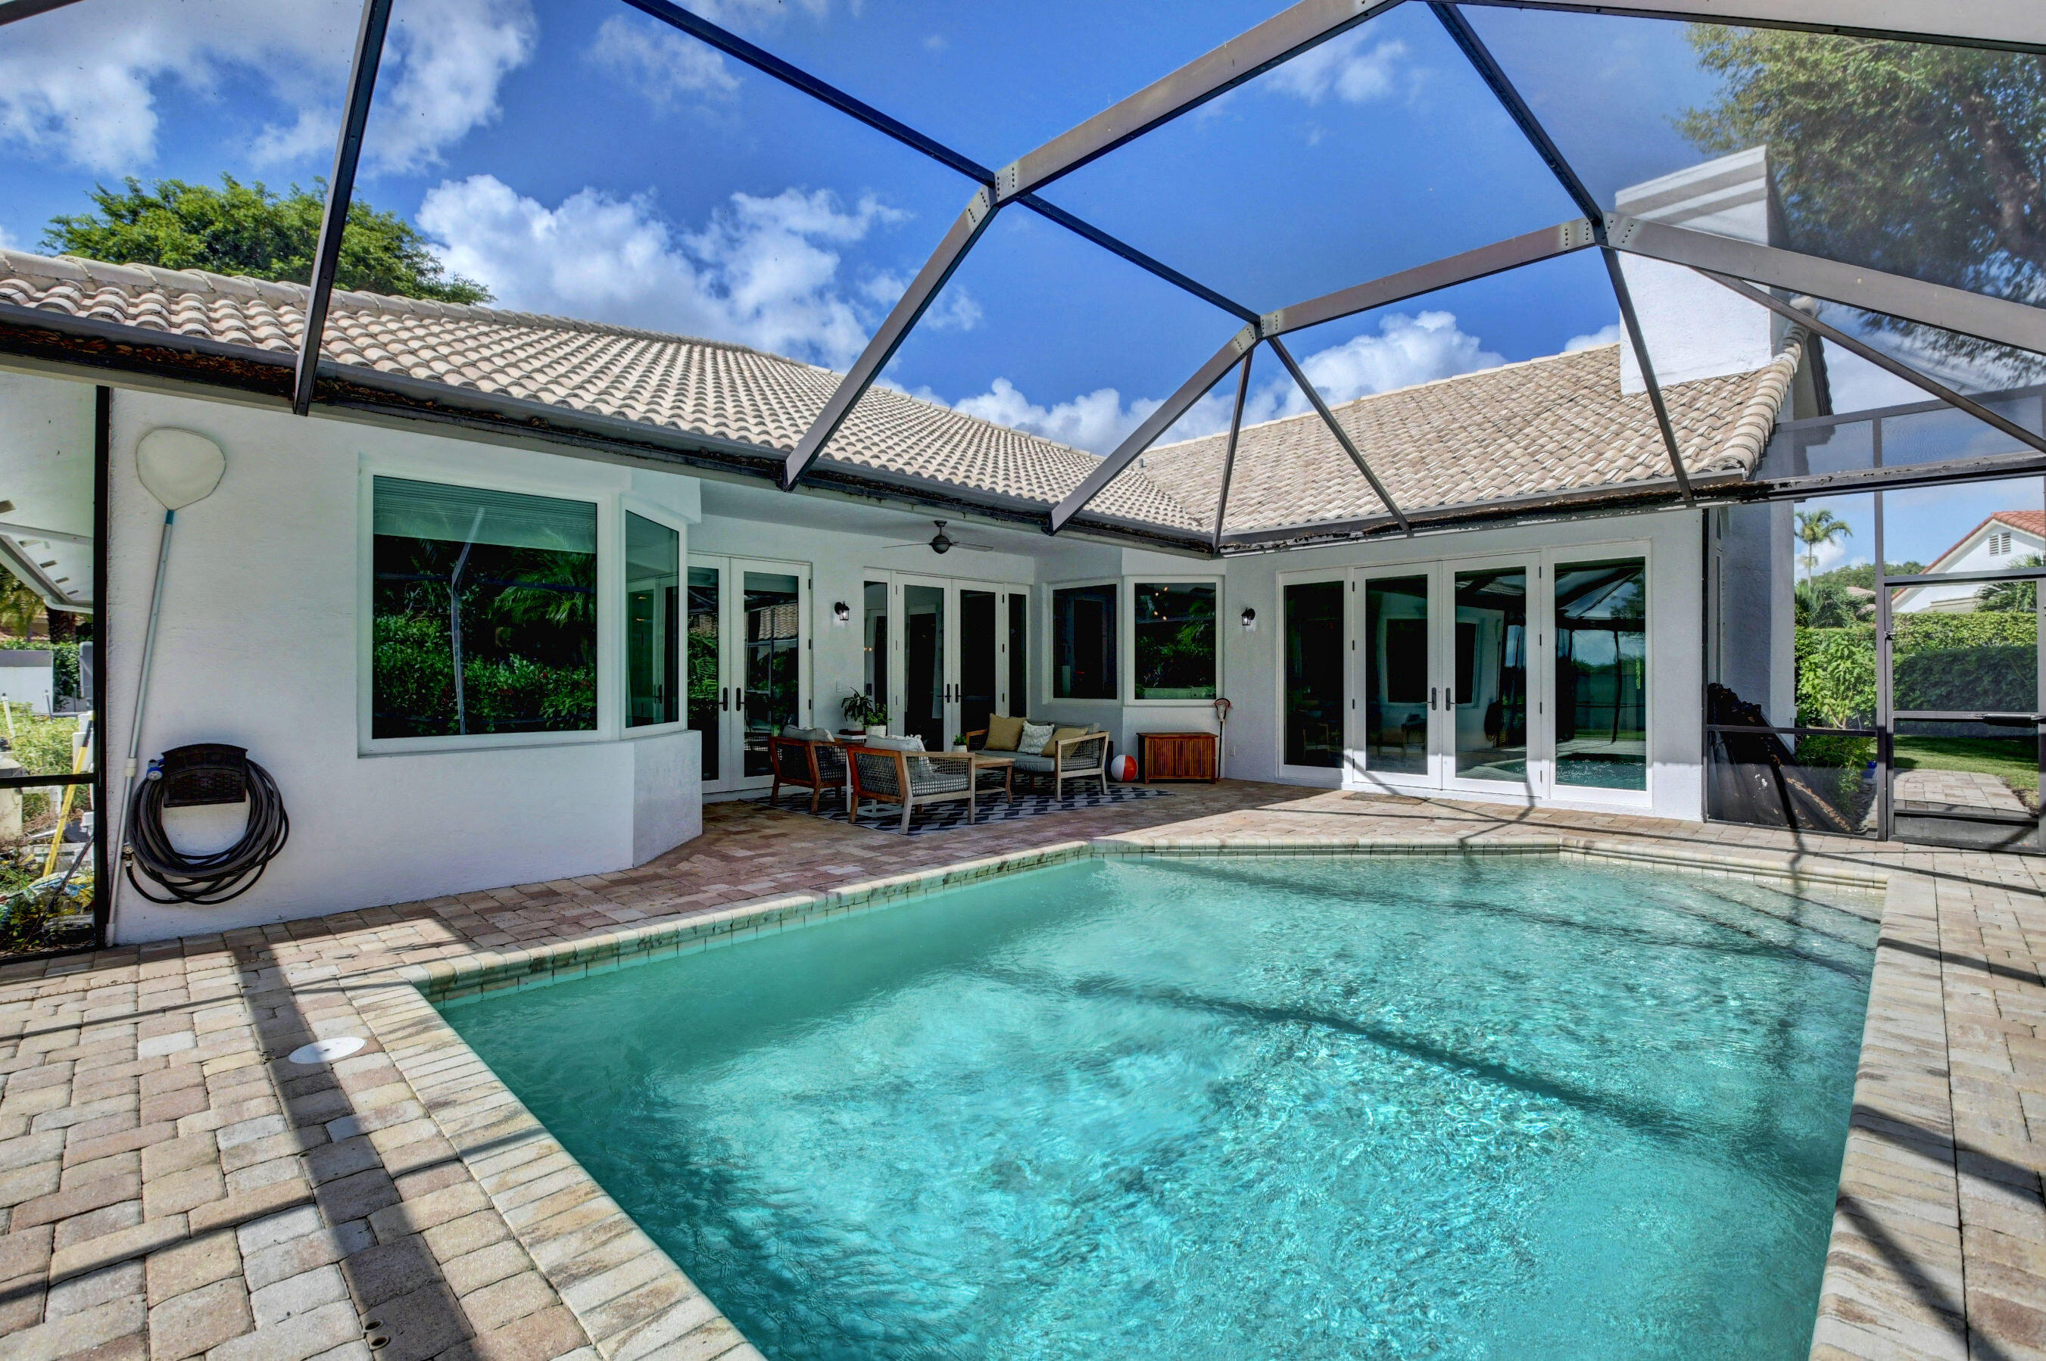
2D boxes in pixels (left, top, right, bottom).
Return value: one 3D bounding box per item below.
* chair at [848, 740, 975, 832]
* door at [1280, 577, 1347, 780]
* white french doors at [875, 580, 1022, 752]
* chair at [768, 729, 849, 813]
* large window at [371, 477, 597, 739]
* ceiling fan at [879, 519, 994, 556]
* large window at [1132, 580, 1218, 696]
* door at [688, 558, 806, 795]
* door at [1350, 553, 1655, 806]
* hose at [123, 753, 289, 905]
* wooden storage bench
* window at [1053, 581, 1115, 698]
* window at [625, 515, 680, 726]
[{"bbox_3d":[-1.001,0.873,7.487,0.800,0.770,0.830,0,0,43],"label":"chair"},{"bbox_3d":[3.405,-0.065,10.034,0.880,2.420,0.110,0,0,43],"label":"door"},{"bbox_3d":[-0.888,-0.053,11.024,0.120,2.480,2.780,0,0,43],"label":"white french doors"},{"bbox_3d":[-1.963,0.870,8.493,0.780,0.770,0.800,0,0,43],"label":"chair"},{"bbox_3d":[-3.248,-0.417,5.230,1.198,1.525,0.100,0,0,-43],"label":"large window"},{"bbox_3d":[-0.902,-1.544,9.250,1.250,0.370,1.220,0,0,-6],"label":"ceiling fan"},{"bbox_3d":[1.914,-0.487,10.796,1.150,1.550,0.120,0,0,-2],"label":"large window"},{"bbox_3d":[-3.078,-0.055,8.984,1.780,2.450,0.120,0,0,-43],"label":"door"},{"bbox_3d":[4.722,-0.055,8.824,2.891,2.430,0.120,0,0,43],"label":"door"},{"bbox_3d":[-4.042,0.708,4.244,0.581,0.775,0.200,0,0,-43],"label":"hose"},{"bbox_3d":[1.900,0.959,10.430,0.900,0.585,0.470,0,0,-2],"label":"wooden storage bench"},{"bbox_3d":[0.813,-0.501,11.220,1.080,1.500,0.100,0,0,43],"label":"window"},{"bbox_3d":[-2.730,-0.415,6.340,0.100,1.510,0.920,0,0,0],"label":"window"}]

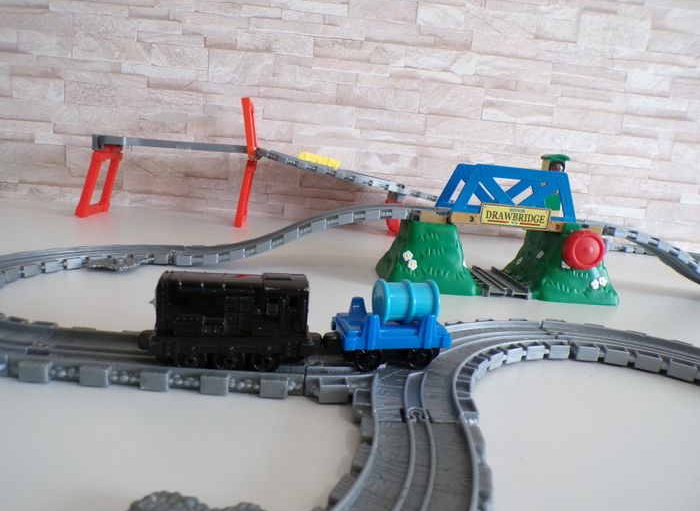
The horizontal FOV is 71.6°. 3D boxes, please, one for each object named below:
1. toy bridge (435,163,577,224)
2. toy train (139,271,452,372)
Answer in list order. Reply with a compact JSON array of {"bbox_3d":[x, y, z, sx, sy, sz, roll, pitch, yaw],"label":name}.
[{"bbox_3d":[0.130,-0.051,0.397,0.101,0.040,0.042,4,11,-6],"label":"toy bridge"},{"bbox_3d":[-0.024,0.026,0.209,0.132,0.037,0.029,4,11,-3],"label":"toy train"}]

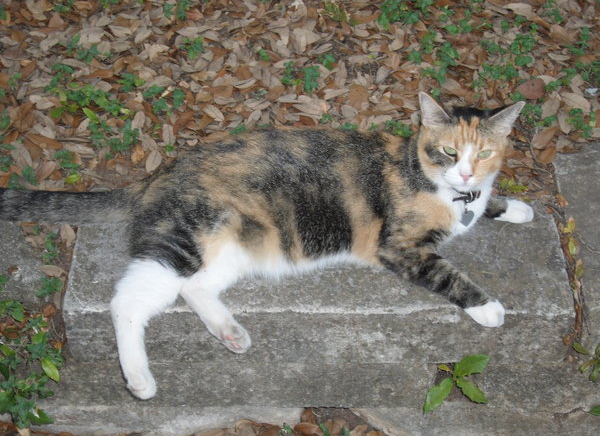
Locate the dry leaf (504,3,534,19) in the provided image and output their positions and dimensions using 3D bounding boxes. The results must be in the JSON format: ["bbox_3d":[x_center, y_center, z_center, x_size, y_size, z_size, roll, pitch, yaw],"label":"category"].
[{"bbox_3d":[0.349,-0.329,2.070,0.046,0.010,0.036,28,48,29],"label":"dry leaf"}]

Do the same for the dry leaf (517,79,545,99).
[{"bbox_3d":[0.327,-0.184,1.870,0.037,0.014,0.027,0,42,0],"label":"dry leaf"}]

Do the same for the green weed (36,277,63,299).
[{"bbox_3d":[-0.300,0.084,1.576,0.031,0.018,0.022,0,42,0],"label":"green weed"}]

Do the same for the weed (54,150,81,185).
[{"bbox_3d":[-0.306,-0.067,1.737,0.031,0.023,0.042,0,42,0],"label":"weed"}]

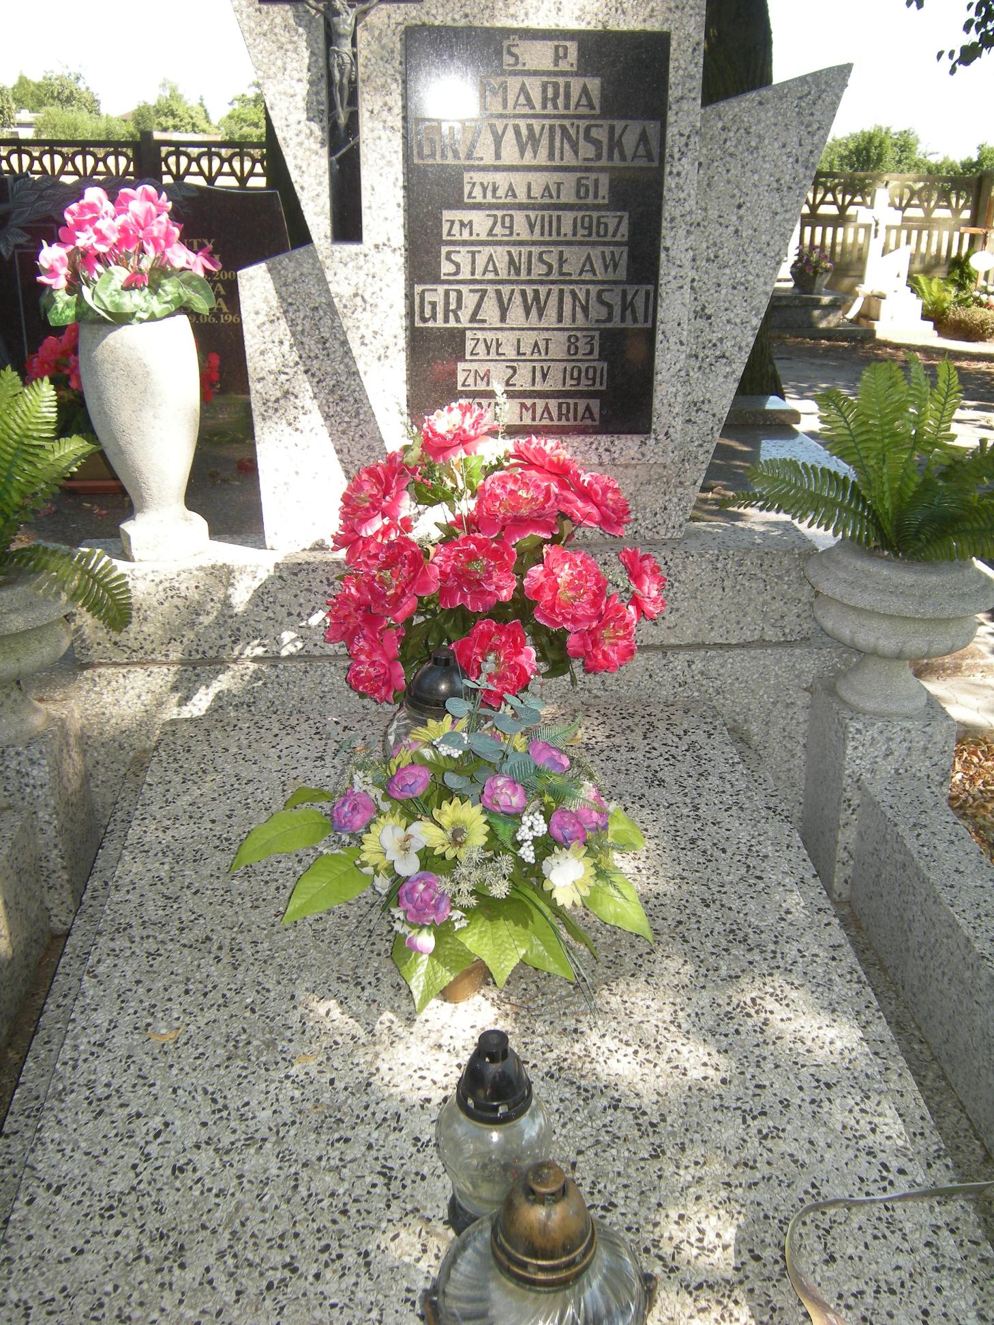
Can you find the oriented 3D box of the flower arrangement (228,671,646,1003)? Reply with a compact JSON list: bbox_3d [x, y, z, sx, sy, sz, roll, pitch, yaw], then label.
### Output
[{"bbox_3d":[-0.079,0.209,1.486,0.510,0.345,0.390,-2,29,-6],"label":"flower arrangement"}]

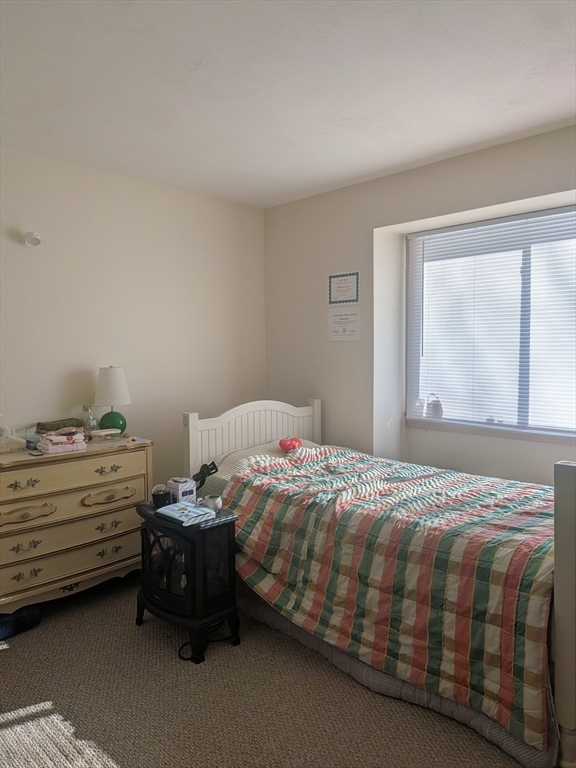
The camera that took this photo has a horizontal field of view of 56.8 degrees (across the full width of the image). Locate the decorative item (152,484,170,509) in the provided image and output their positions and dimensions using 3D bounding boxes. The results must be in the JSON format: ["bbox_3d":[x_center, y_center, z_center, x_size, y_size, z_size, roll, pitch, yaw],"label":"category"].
[{"bbox_3d":[-0.638,0.564,2.681,0.090,0.105,0.090,-1,4,0],"label":"decorative item"}]

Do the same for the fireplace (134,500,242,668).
[{"bbox_3d":[-0.505,0.926,2.599,0.510,0.610,0.300,3,6,44],"label":"fireplace"}]

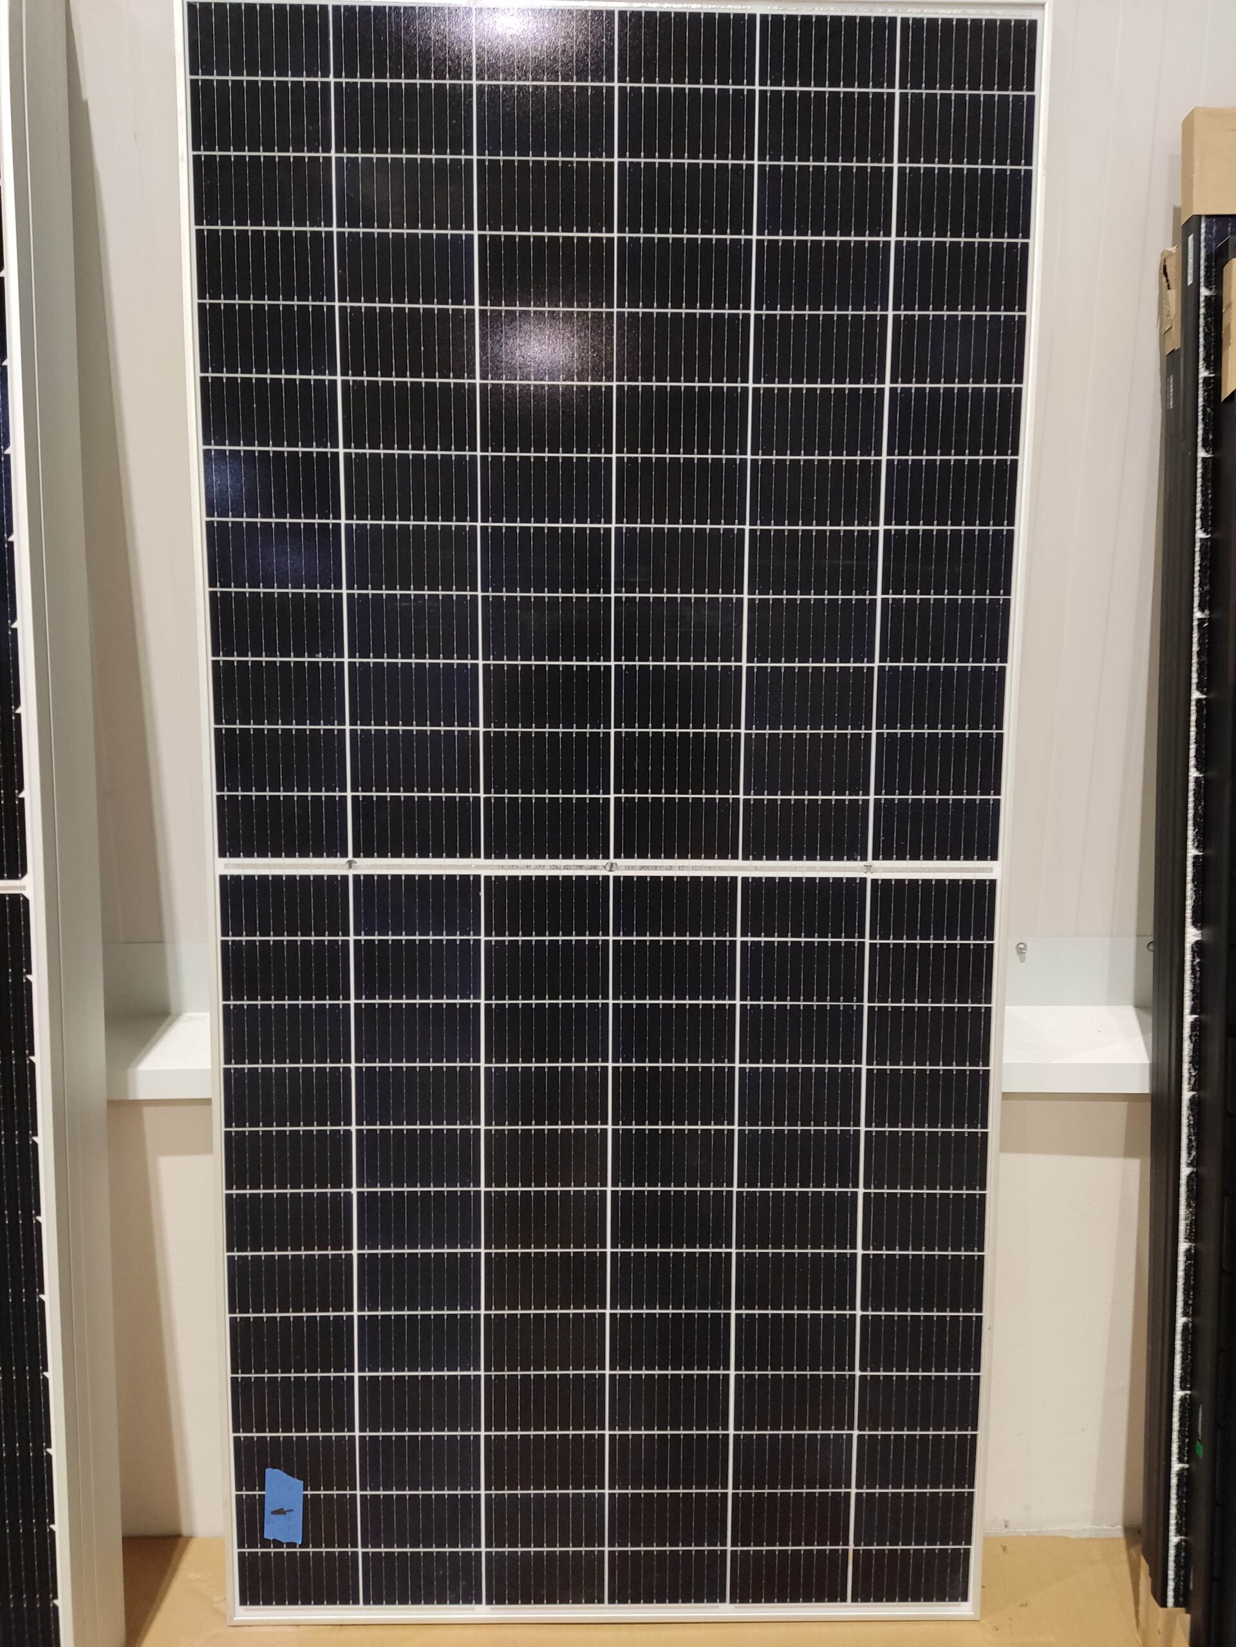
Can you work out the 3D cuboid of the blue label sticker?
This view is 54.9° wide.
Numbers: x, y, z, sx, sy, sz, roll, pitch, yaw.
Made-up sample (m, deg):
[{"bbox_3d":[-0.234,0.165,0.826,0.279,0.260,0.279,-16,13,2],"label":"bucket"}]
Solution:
[{"bbox_3d":[-0.439,0.898,1.563,0.050,0.106,0.002,3,7,-1],"label":"blue label sticker"}]

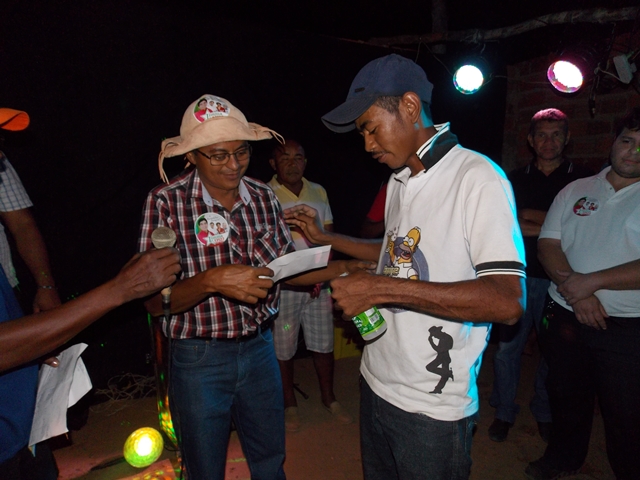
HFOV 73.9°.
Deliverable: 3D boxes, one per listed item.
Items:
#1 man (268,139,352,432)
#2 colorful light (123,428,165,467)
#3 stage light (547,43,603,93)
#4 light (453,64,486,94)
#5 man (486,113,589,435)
[{"bbox_3d":[-0.070,0.263,2.422,0.520,1.620,0.400,-1,10,-7],"label":"man"},{"bbox_3d":[-0.900,1.034,2.142,0.190,0.195,0.170,-9,13,-41],"label":"colorful light"},{"bbox_3d":[1.383,-0.959,2.338,0.210,0.210,0.200,11,56,47],"label":"stage light"},{"bbox_3d":[1.004,-1.098,2.835,0.210,0.210,0.190,5,39,28],"label":"light"},{"bbox_3d":[1.155,0.200,2.320,0.510,1.760,0.350,4,11,23],"label":"man"}]

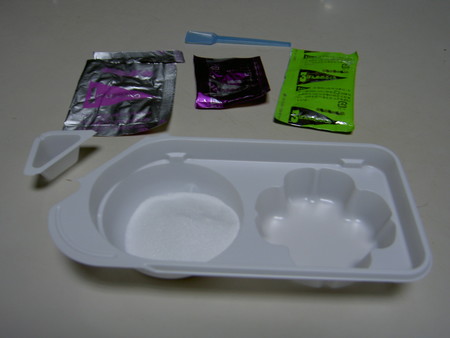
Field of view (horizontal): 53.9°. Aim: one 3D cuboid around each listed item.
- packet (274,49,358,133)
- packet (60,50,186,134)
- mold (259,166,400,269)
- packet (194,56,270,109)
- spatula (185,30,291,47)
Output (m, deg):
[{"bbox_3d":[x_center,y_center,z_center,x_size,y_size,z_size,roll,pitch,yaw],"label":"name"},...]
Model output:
[{"bbox_3d":[0.060,-0.053,0.280,0.046,0.006,0.088,9,44,9],"label":"packet"},{"bbox_3d":[-0.059,-0.050,0.275,0.064,0.009,0.087,-1,43,-1],"label":"packet"},{"bbox_3d":[0.041,0.026,0.187,0.057,0.018,0.056,1,43,1],"label":"mold"},{"bbox_3d":[0.004,-0.055,0.279,0.046,0.010,0.052,-1,43,-1],"label":"packet"},{"bbox_3d":[0.010,-0.095,0.326,0.077,0.004,0.013,5,43,6],"label":"spatula"}]

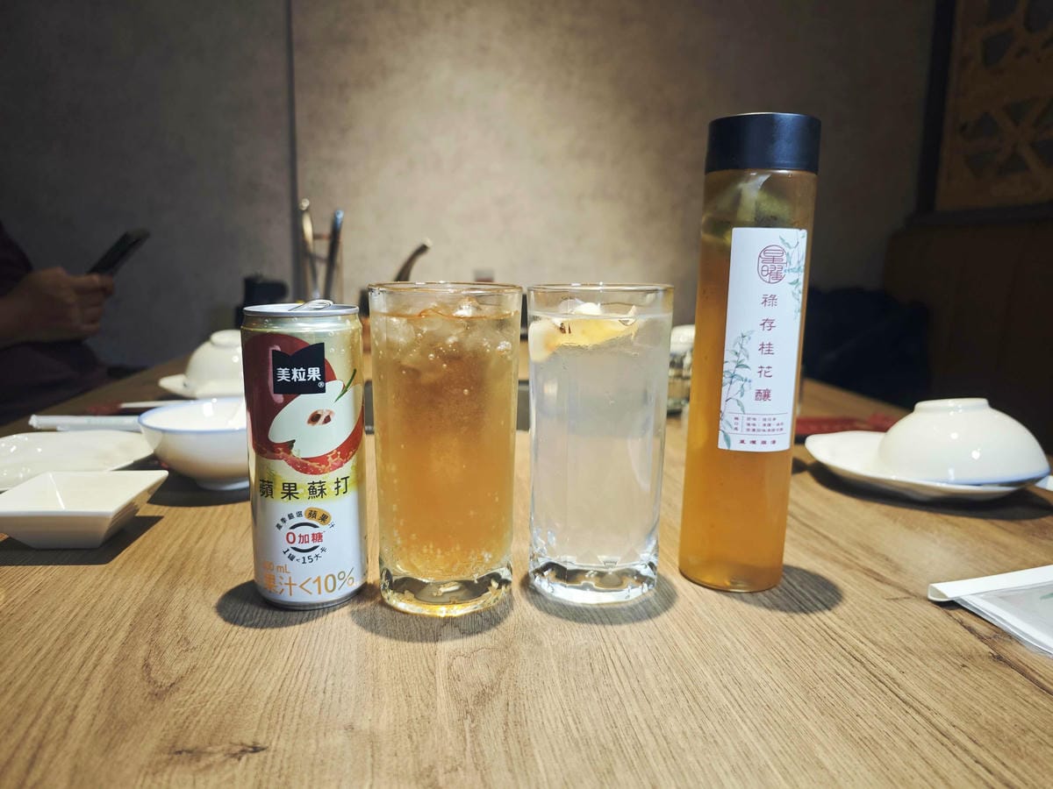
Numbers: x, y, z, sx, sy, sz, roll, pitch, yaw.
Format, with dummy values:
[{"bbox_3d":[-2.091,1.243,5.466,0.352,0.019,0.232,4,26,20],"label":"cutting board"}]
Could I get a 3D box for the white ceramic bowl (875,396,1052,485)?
[{"bbox_3d":[0.327,0.032,0.537,0.117,0.050,0.117,-7,5,2],"label":"white ceramic bowl"}]

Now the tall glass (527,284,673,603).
[{"bbox_3d":[0.037,0.022,0.367,0.073,0.155,0.073,1,11,0],"label":"tall glass"}]

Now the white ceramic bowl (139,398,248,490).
[{"bbox_3d":[-0.223,0.040,0.531,0.120,0.051,0.120,1,11,0],"label":"white ceramic bowl"}]

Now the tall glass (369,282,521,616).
[{"bbox_3d":[-0.040,0.025,0.351,0.073,0.155,0.073,1,11,0],"label":"tall glass"}]

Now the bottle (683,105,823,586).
[{"bbox_3d":[0.115,-0.018,0.368,0.055,0.236,0.055,1,11,0],"label":"bottle"}]

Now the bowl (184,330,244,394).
[{"bbox_3d":[-0.370,-0.049,0.889,0.119,0.051,0.119,2,18,-1],"label":"bowl"}]

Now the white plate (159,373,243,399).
[{"bbox_3d":[-0.358,-0.009,0.852,0.163,0.023,0.163,1,11,0],"label":"white plate"}]

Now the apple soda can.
[{"bbox_3d":[-0.110,0.029,0.352,0.057,0.144,0.057,-2,11,-14],"label":"apple soda can"}]

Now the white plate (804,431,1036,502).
[{"bbox_3d":[0.305,0.059,0.553,0.163,0.023,0.163,1,11,0],"label":"white plate"}]

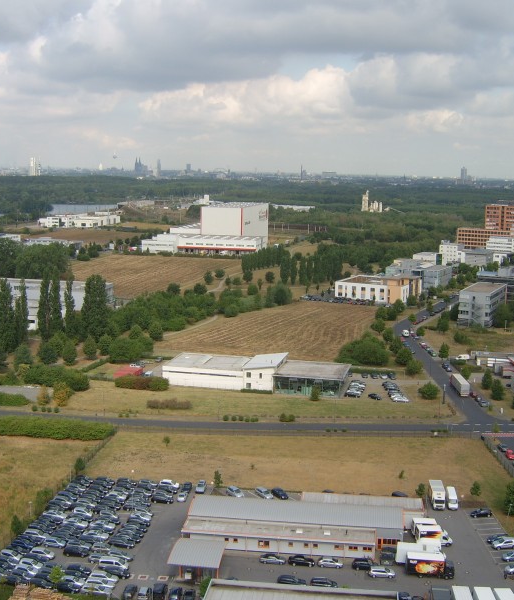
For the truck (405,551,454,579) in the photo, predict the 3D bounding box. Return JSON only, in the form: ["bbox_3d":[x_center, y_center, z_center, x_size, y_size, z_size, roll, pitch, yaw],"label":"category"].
[{"bbox_3d":[29.757,45.641,123.411,8.200,3.400,2.500,2,10,4],"label":"truck"}]

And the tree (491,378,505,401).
[{"bbox_3d":[71.531,26.662,212.694,4.000,6.700,4.000,1,10,0],"label":"tree"}]

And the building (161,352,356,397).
[{"bbox_3d":[0.407,22.405,223.894,56.000,8.000,18.500,3,10,9],"label":"building"}]

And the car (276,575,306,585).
[{"bbox_3d":[5.515,44.138,112.309,4.600,1.500,1.800,2,10,4],"label":"car"}]

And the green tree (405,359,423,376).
[{"bbox_3d":[52.124,22.223,236.765,5.600,6.000,5.600,1,10,0],"label":"green tree"}]

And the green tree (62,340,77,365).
[{"bbox_3d":[-64.746,18.277,248.042,5.190,8.030,5.190,1,10,0],"label":"green tree"}]

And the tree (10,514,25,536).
[{"bbox_3d":[-44.335,41.792,132.893,2.410,4.100,2.410,1,10,0],"label":"tree"}]

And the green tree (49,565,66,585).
[{"bbox_3d":[-32.362,45.094,116.503,2.600,4.000,2.600,1,10,0],"label":"green tree"}]

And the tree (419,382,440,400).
[{"bbox_3d":[51.118,27.009,212.229,5.900,5.300,5.900,1,10,0],"label":"tree"}]

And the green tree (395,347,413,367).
[{"bbox_3d":[52.845,20.287,255.509,5.783,7.095,5.783,1,10,0],"label":"green tree"}]

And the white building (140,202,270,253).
[{"bbox_3d":[-34.664,-61.928,606.126,82.000,32.500,138.000,3,10,9],"label":"white building"}]

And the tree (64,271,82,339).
[{"bbox_3d":[-73.609,2.002,284.689,5.580,27.301,5.580,1,10,0],"label":"tree"}]

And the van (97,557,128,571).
[{"bbox_3d":[-23.016,42.592,115.494,4.850,1.950,1.900,3,10,6],"label":"van"}]

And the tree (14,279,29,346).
[{"bbox_3d":[-89.116,4.664,271.999,5.180,25.938,5.180,1,10,0],"label":"tree"}]

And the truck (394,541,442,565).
[{"bbox_3d":[27.794,43.783,122.574,8.000,3.300,2.400,2,10,4],"label":"truck"}]

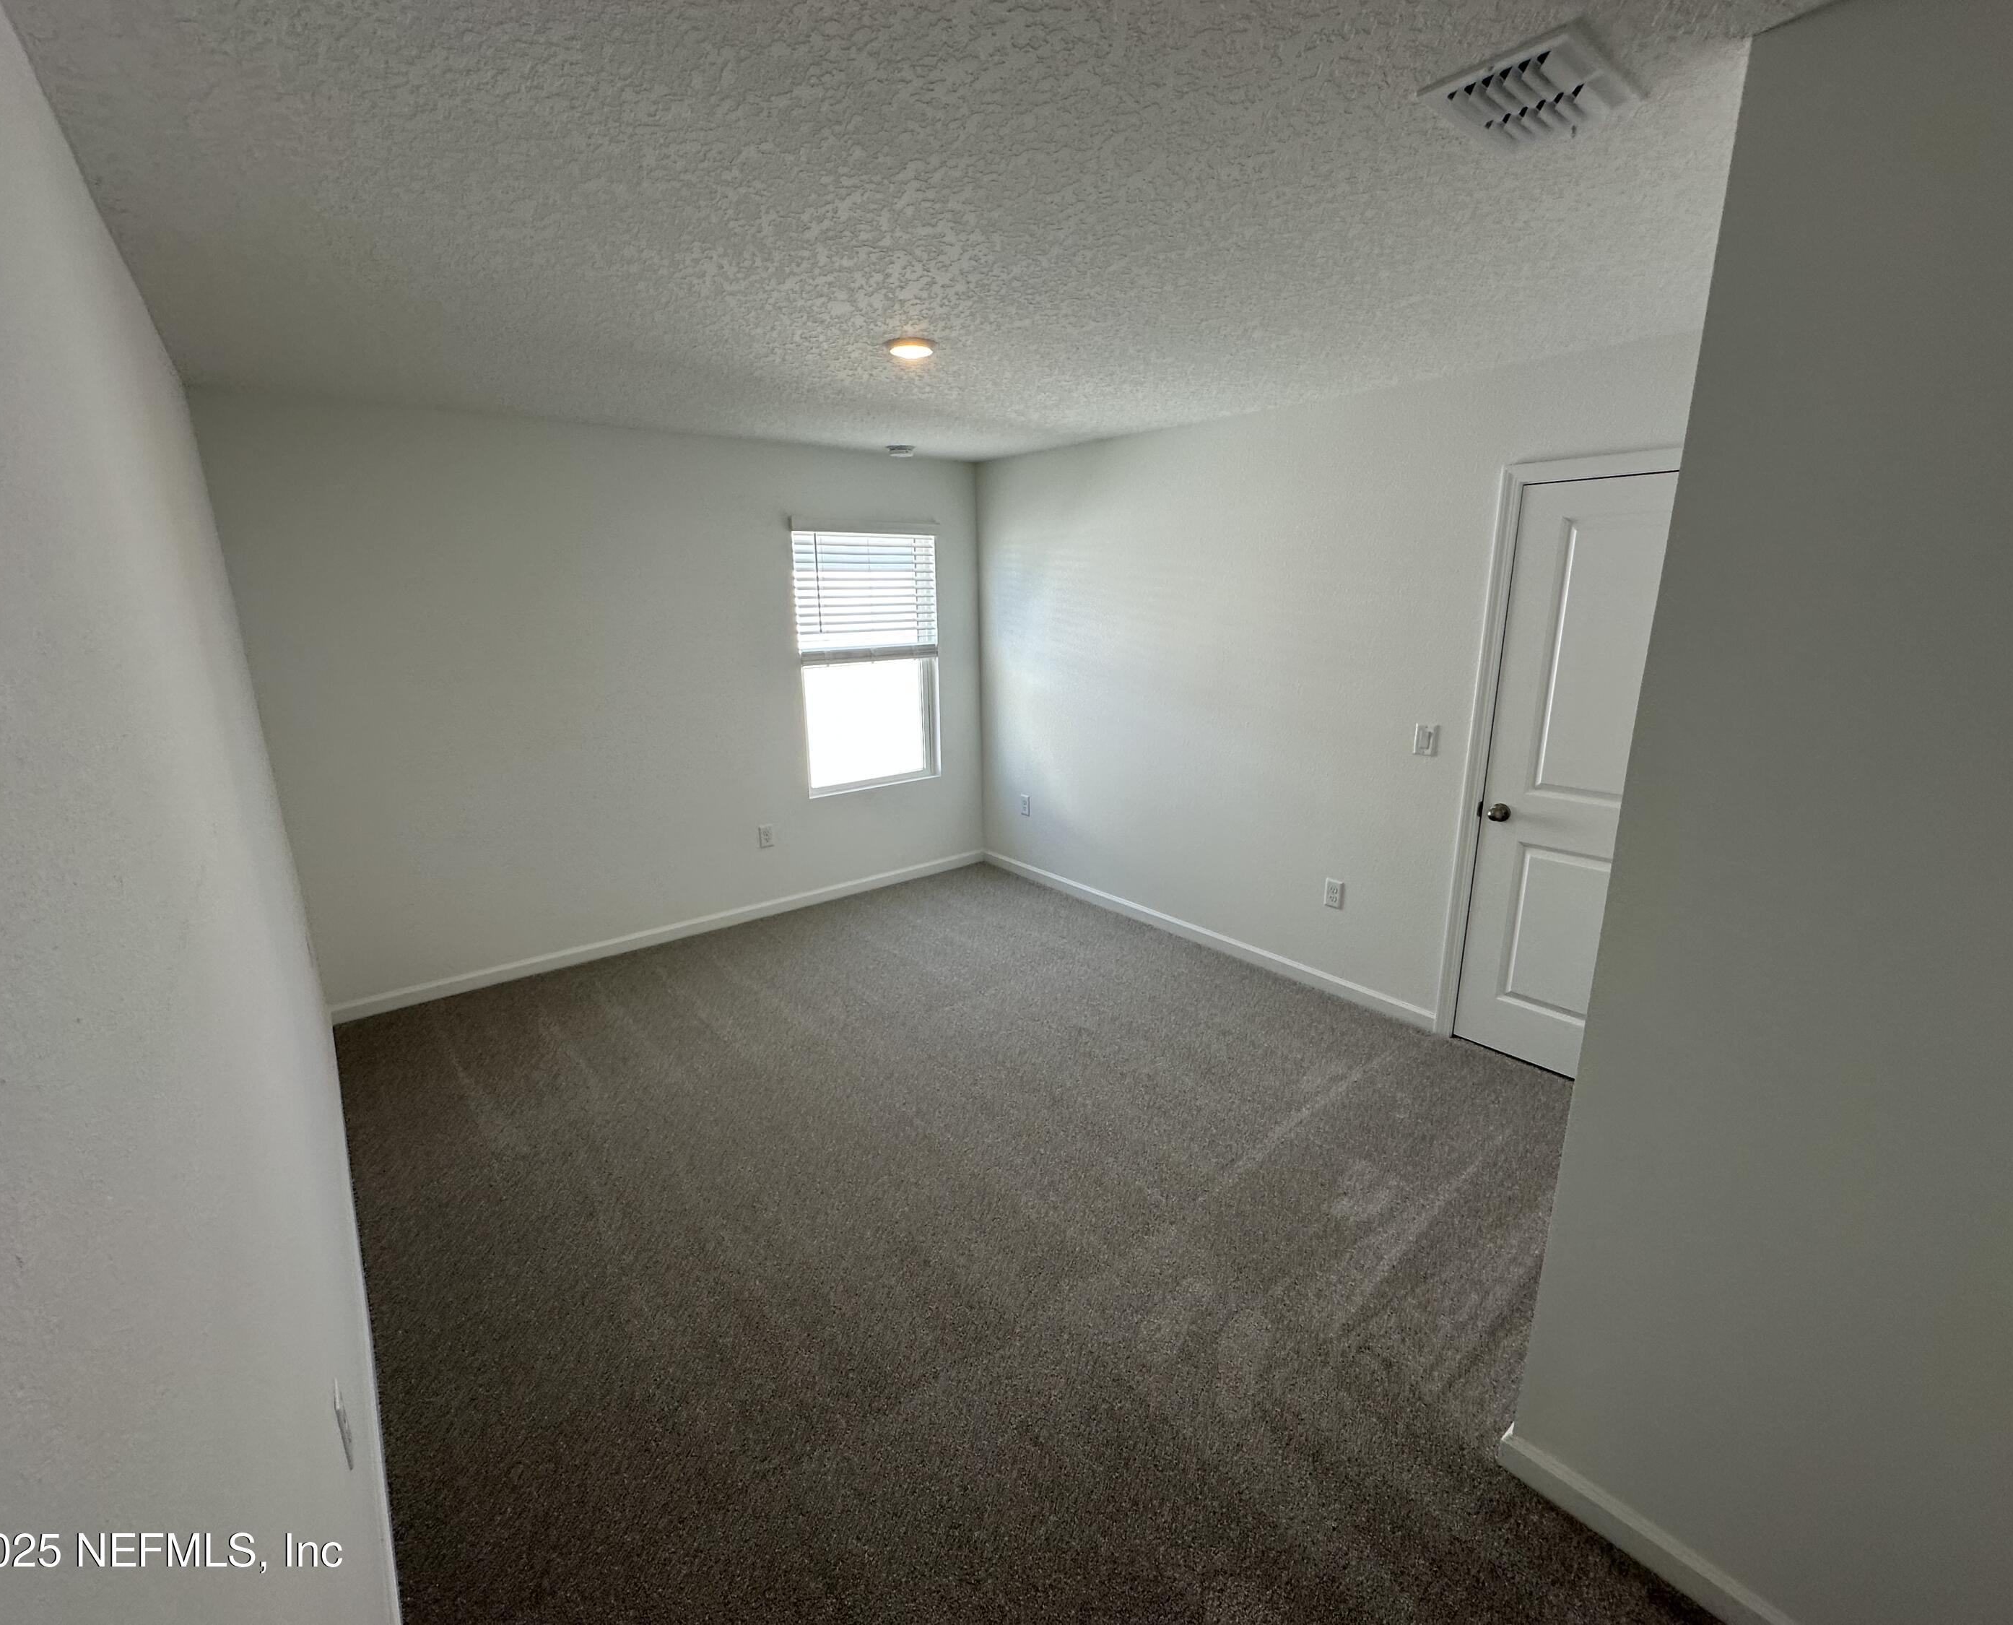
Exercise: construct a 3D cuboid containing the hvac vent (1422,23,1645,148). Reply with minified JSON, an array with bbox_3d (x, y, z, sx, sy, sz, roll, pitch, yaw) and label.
[{"bbox_3d":[0.798,-1.068,1.316,0.304,0.022,0.197,-12,18,-37],"label":"hvac vent"}]

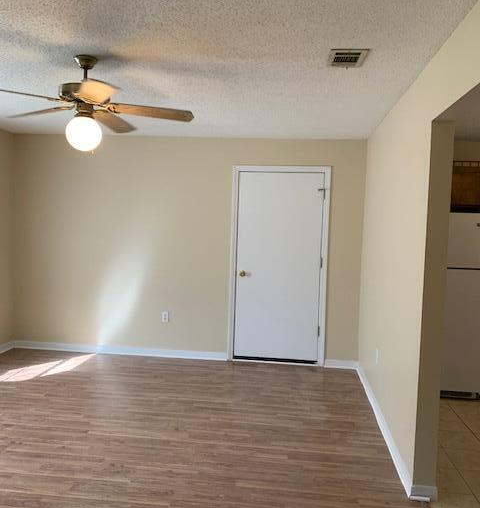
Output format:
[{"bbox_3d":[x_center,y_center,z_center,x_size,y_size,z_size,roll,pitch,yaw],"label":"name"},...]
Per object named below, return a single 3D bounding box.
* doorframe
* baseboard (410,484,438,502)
[{"bbox_3d":[0.421,0.143,5.231,0.920,2.040,0.050,2,4,7],"label":"doorframe"},{"bbox_3d":[1.038,1.350,2.714,0.150,0.084,0.032,2,4,7],"label":"baseboard"}]

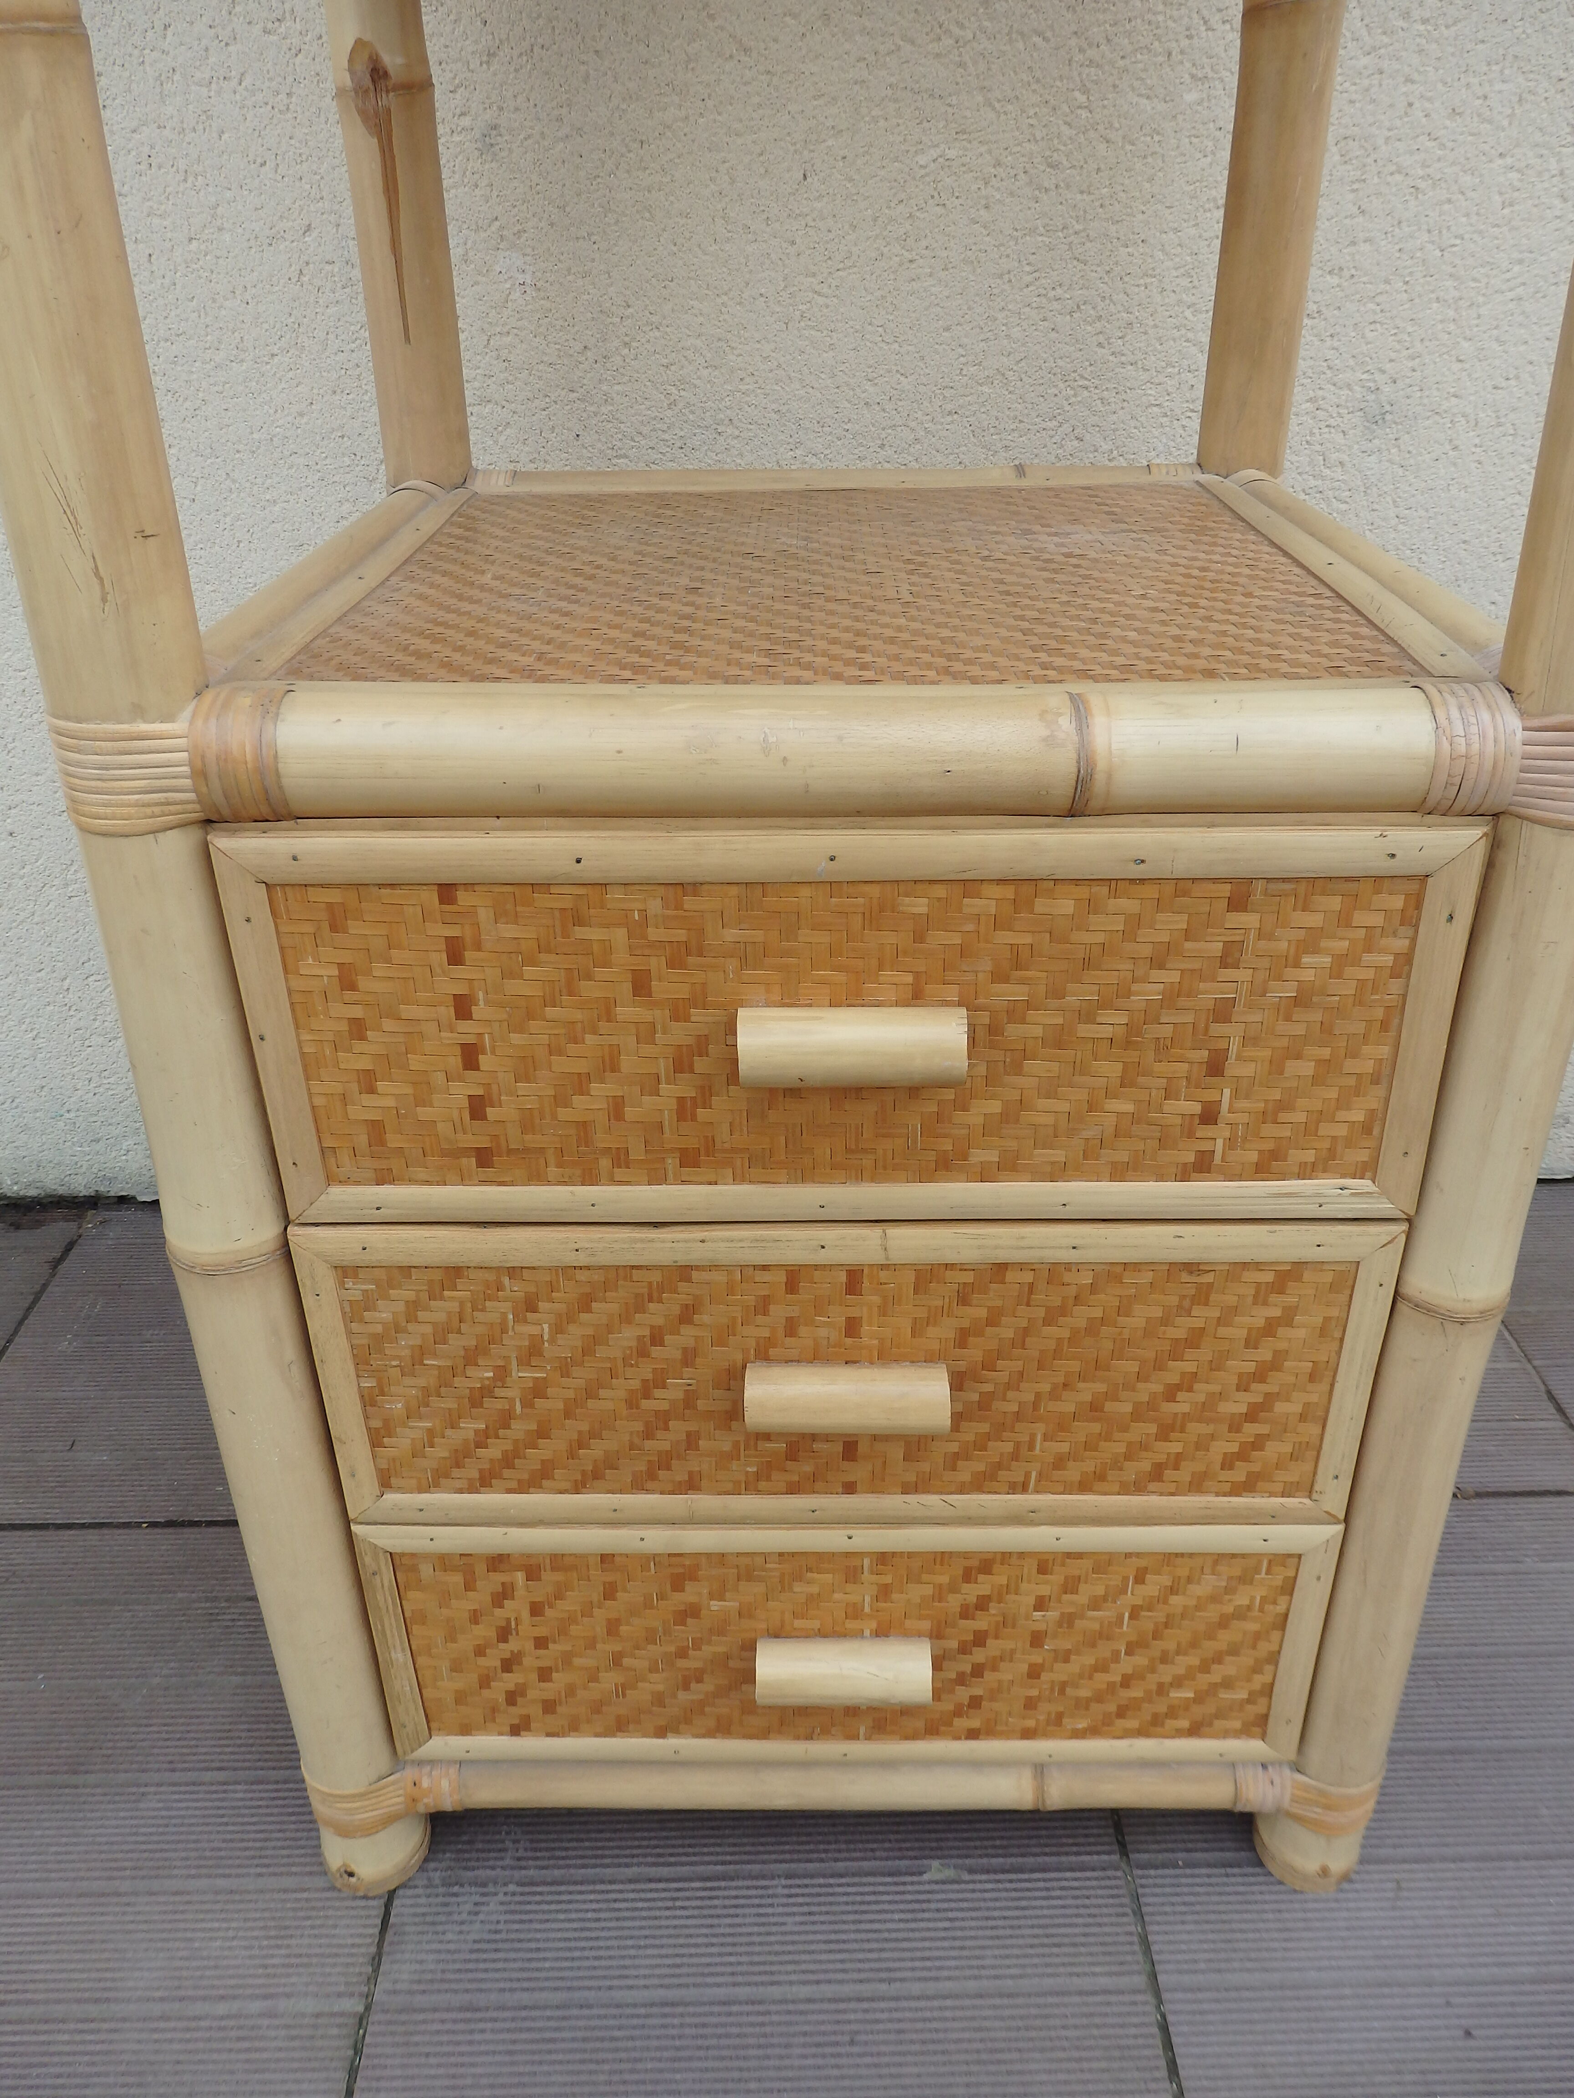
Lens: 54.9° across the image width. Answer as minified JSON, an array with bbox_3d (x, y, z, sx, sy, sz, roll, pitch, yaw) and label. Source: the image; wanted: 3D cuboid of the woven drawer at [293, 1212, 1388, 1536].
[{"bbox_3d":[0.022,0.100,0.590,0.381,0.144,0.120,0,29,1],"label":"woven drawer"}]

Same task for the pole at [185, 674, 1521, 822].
[{"bbox_3d":[0.017,-0.089,0.440,0.372,0.042,0.042,0,29,1],"label":"pole"}]

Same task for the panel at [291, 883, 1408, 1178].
[{"bbox_3d":[0.019,-0.004,0.487,0.351,0.110,0.016,0,29,1],"label":"panel"}]

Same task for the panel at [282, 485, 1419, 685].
[{"bbox_3d":[0.021,-0.201,0.634,0.370,0.013,0.364,0,29,1],"label":"panel"}]

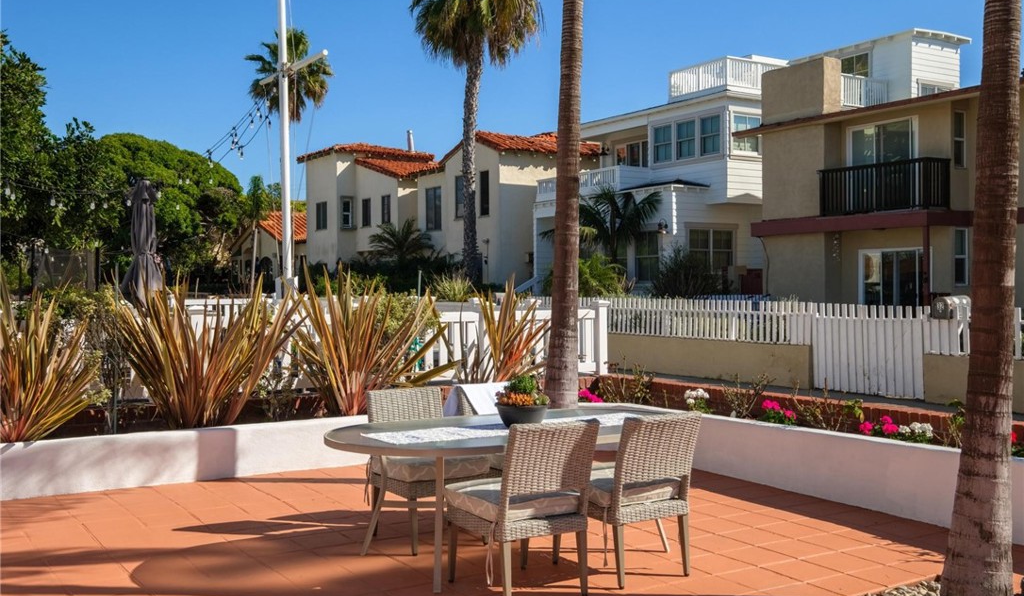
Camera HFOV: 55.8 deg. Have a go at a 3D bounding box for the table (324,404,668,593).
[{"bbox_3d":[0.013,1.089,5.481,2.140,0.725,1.110,0,1,-30],"label":"table"}]

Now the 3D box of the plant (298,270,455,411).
[{"bbox_3d":[-1.205,0.405,8.600,1.250,1.300,1.400,0,1,-32],"label":"plant"}]

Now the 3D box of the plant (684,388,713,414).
[{"bbox_3d":[1.669,0.926,8.650,0.220,0.240,0.230,0,1,-32],"label":"plant"}]

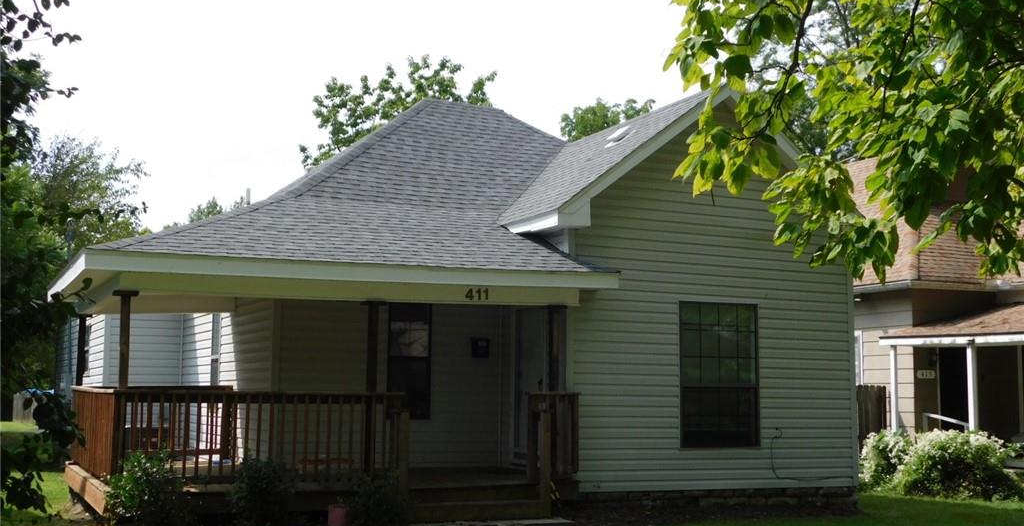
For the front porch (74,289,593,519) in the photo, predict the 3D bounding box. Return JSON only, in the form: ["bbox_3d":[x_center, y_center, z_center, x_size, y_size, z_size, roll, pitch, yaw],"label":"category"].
[{"bbox_3d":[-2.425,1.770,14.460,5.350,2.450,4.400,3,-7,-25],"label":"front porch"}]

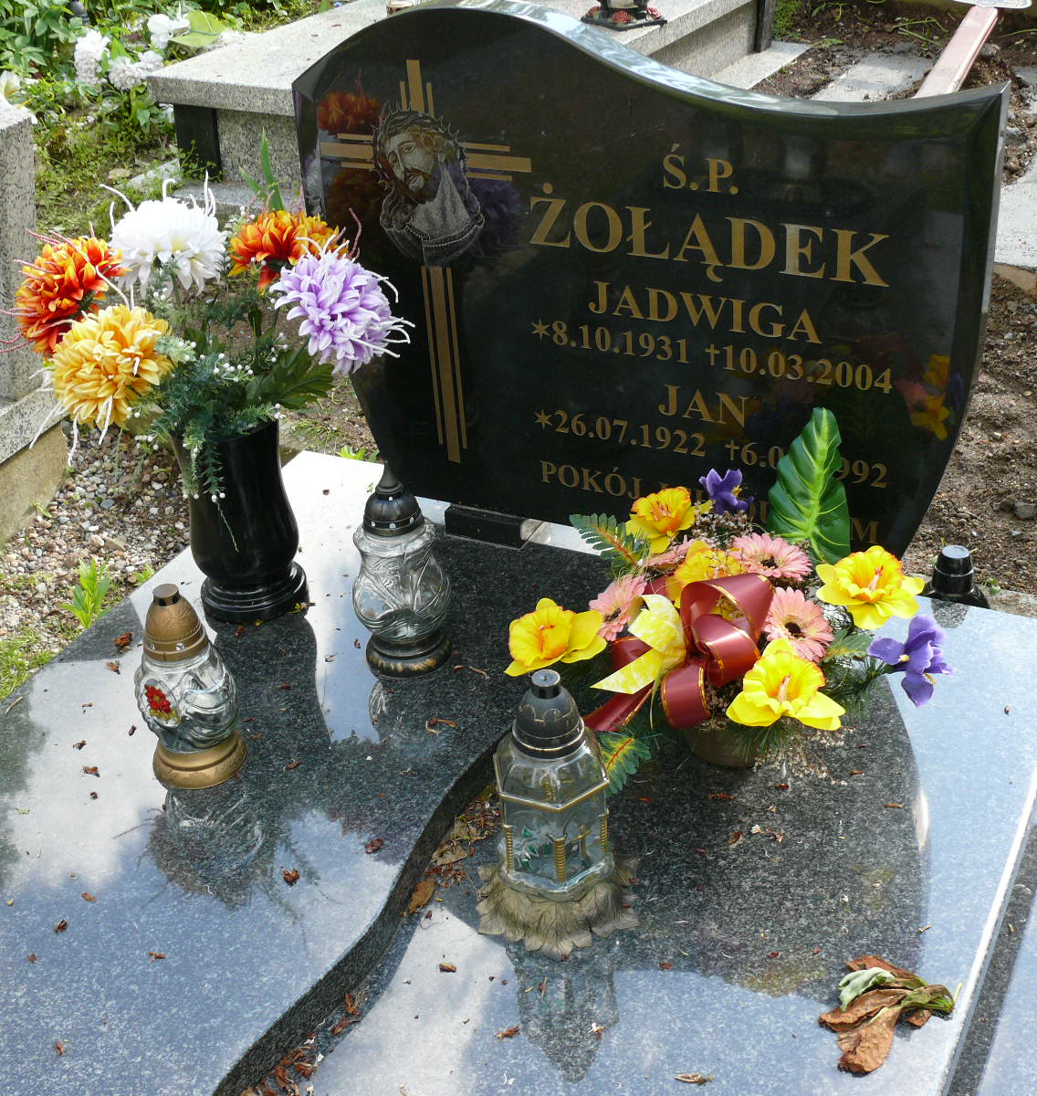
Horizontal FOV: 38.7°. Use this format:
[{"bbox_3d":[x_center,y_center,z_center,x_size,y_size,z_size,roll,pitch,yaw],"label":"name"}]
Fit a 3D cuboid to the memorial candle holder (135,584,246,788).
[{"bbox_3d":[-0.382,0.147,1.681,0.117,0.238,0.117,-3,32,2],"label":"memorial candle holder"}]

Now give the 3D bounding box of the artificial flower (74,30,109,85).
[{"bbox_3d":[-1.447,-1.663,5.000,0.120,0.170,0.110,-3,31,-1],"label":"artificial flower"}]

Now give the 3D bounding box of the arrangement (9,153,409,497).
[{"bbox_3d":[-0.379,-0.253,1.834,0.460,0.380,0.380,-4,32,0],"label":"arrangement"}]

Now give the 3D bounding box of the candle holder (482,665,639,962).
[{"bbox_3d":[0.033,0.241,1.448,0.160,0.283,0.160,3,33,11],"label":"candle holder"}]

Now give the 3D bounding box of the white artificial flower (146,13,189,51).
[{"bbox_3d":[-1.222,-1.799,5.150,0.150,0.125,0.110,-3,31,-1],"label":"white artificial flower"}]

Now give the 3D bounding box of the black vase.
[{"bbox_3d":[-0.370,-0.047,1.967,0.150,0.262,0.150,-3,32,2],"label":"black vase"}]

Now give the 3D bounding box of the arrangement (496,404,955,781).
[{"bbox_3d":[0.235,0.068,1.609,0.475,0.380,0.350,3,33,11],"label":"arrangement"}]

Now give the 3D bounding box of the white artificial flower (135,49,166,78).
[{"bbox_3d":[-1.234,-1.622,4.950,0.105,0.100,0.100,-3,31,-1],"label":"white artificial flower"}]

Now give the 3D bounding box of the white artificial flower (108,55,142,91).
[{"bbox_3d":[-1.304,-1.573,4.900,0.115,0.115,0.105,-3,31,-1],"label":"white artificial flower"}]

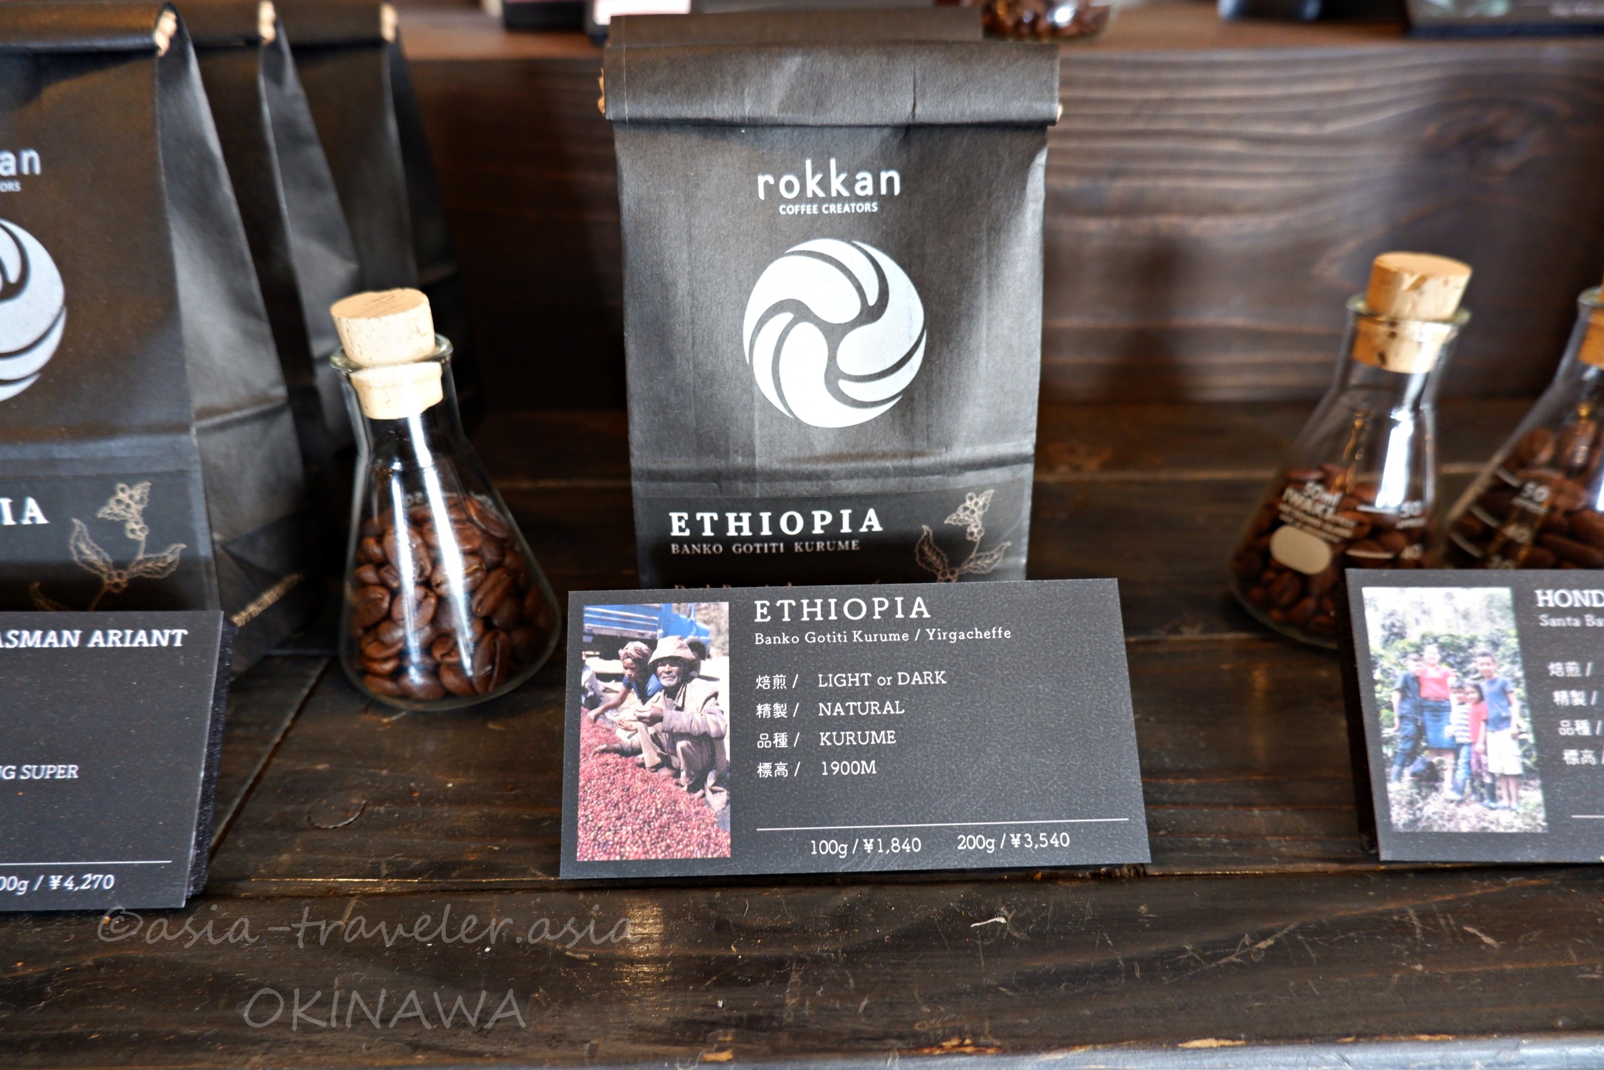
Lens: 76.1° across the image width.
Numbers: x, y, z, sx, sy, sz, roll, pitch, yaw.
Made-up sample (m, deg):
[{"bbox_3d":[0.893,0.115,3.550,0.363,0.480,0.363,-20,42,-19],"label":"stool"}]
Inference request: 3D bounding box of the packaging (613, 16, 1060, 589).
[{"bbox_3d":[0.007,-0.040,0.239,0.097,0.136,0.043,-1,28,0],"label":"packaging"}]

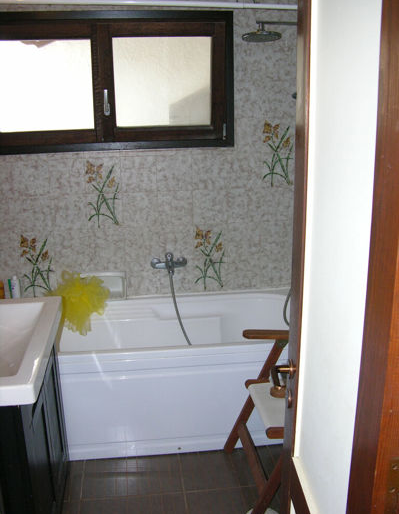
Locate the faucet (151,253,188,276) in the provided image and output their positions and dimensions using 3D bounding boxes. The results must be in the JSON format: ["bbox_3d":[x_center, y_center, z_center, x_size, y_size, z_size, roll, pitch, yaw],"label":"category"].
[{"bbox_3d":[-0.169,0.046,3.063,0.210,0.110,0.140,-3,15,-7],"label":"faucet"}]

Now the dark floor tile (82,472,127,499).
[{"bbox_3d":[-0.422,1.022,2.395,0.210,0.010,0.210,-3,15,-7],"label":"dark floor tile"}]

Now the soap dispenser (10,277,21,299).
[{"bbox_3d":[-1.025,0.199,2.971,0.056,0.195,0.042,-3,15,-7],"label":"soap dispenser"}]

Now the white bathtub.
[{"bbox_3d":[-0.164,0.595,2.889,1.700,0.560,0.760,-3,15,-7],"label":"white bathtub"}]

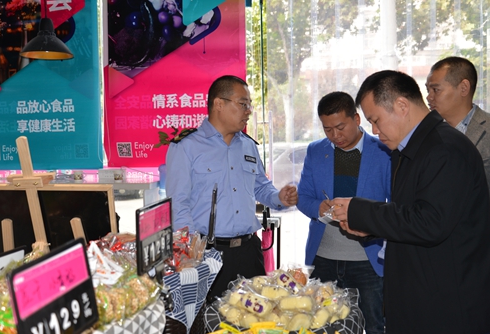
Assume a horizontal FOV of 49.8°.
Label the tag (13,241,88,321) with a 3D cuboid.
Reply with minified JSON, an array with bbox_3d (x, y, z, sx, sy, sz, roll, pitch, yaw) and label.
[{"bbox_3d":[-0.300,0.178,0.844,0.011,0.064,0.200,-8,4,13],"label":"tag"}]

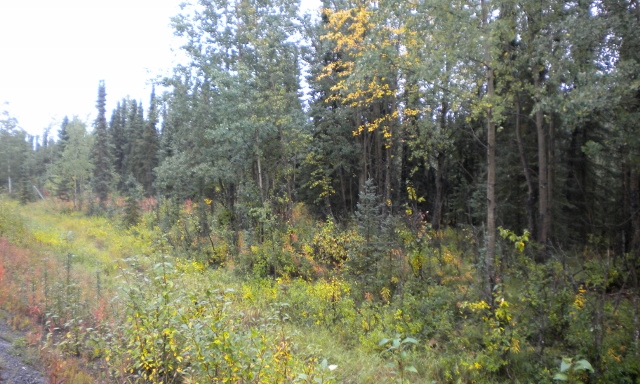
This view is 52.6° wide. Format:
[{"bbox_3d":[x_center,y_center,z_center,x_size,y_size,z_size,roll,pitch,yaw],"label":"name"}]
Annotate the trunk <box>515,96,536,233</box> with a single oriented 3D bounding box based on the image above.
[{"bbox_3d":[5.875,-0.758,18.500,0.600,3.950,0.320,0,1,0],"label":"trunk"}]

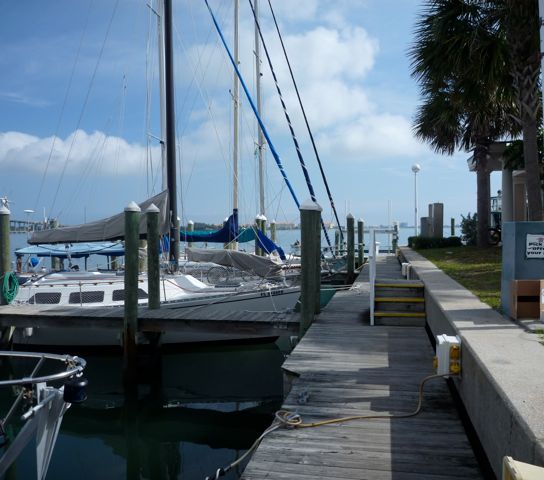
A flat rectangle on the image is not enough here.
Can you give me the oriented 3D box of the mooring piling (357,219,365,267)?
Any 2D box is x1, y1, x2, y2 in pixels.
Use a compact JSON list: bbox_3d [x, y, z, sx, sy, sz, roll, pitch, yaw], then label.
[{"bbox_3d":[4.843,0.135,28.027,0.300,2.596,0.300,0,1,12],"label":"mooring piling"}]

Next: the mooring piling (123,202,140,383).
[{"bbox_3d":[-2.485,0.924,9.284,0.290,3.207,0.290,0,1,12],"label":"mooring piling"}]

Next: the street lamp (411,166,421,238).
[{"bbox_3d":[7.547,-1.854,27.044,0.450,4.200,0.450,0,1,12],"label":"street lamp"}]

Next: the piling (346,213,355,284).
[{"bbox_3d":[3.085,0.347,20.029,0.280,2.743,0.280,0,1,12],"label":"piling"}]

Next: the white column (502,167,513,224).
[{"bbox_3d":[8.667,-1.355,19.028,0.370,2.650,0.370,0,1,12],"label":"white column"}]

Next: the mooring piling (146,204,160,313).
[{"bbox_3d":[-2.473,0.368,10.924,0.270,2.253,0.270,0,1,12],"label":"mooring piling"}]

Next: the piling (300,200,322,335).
[{"bbox_3d":[0.722,0.516,9.326,0.370,2.470,0.370,0,1,12],"label":"piling"}]

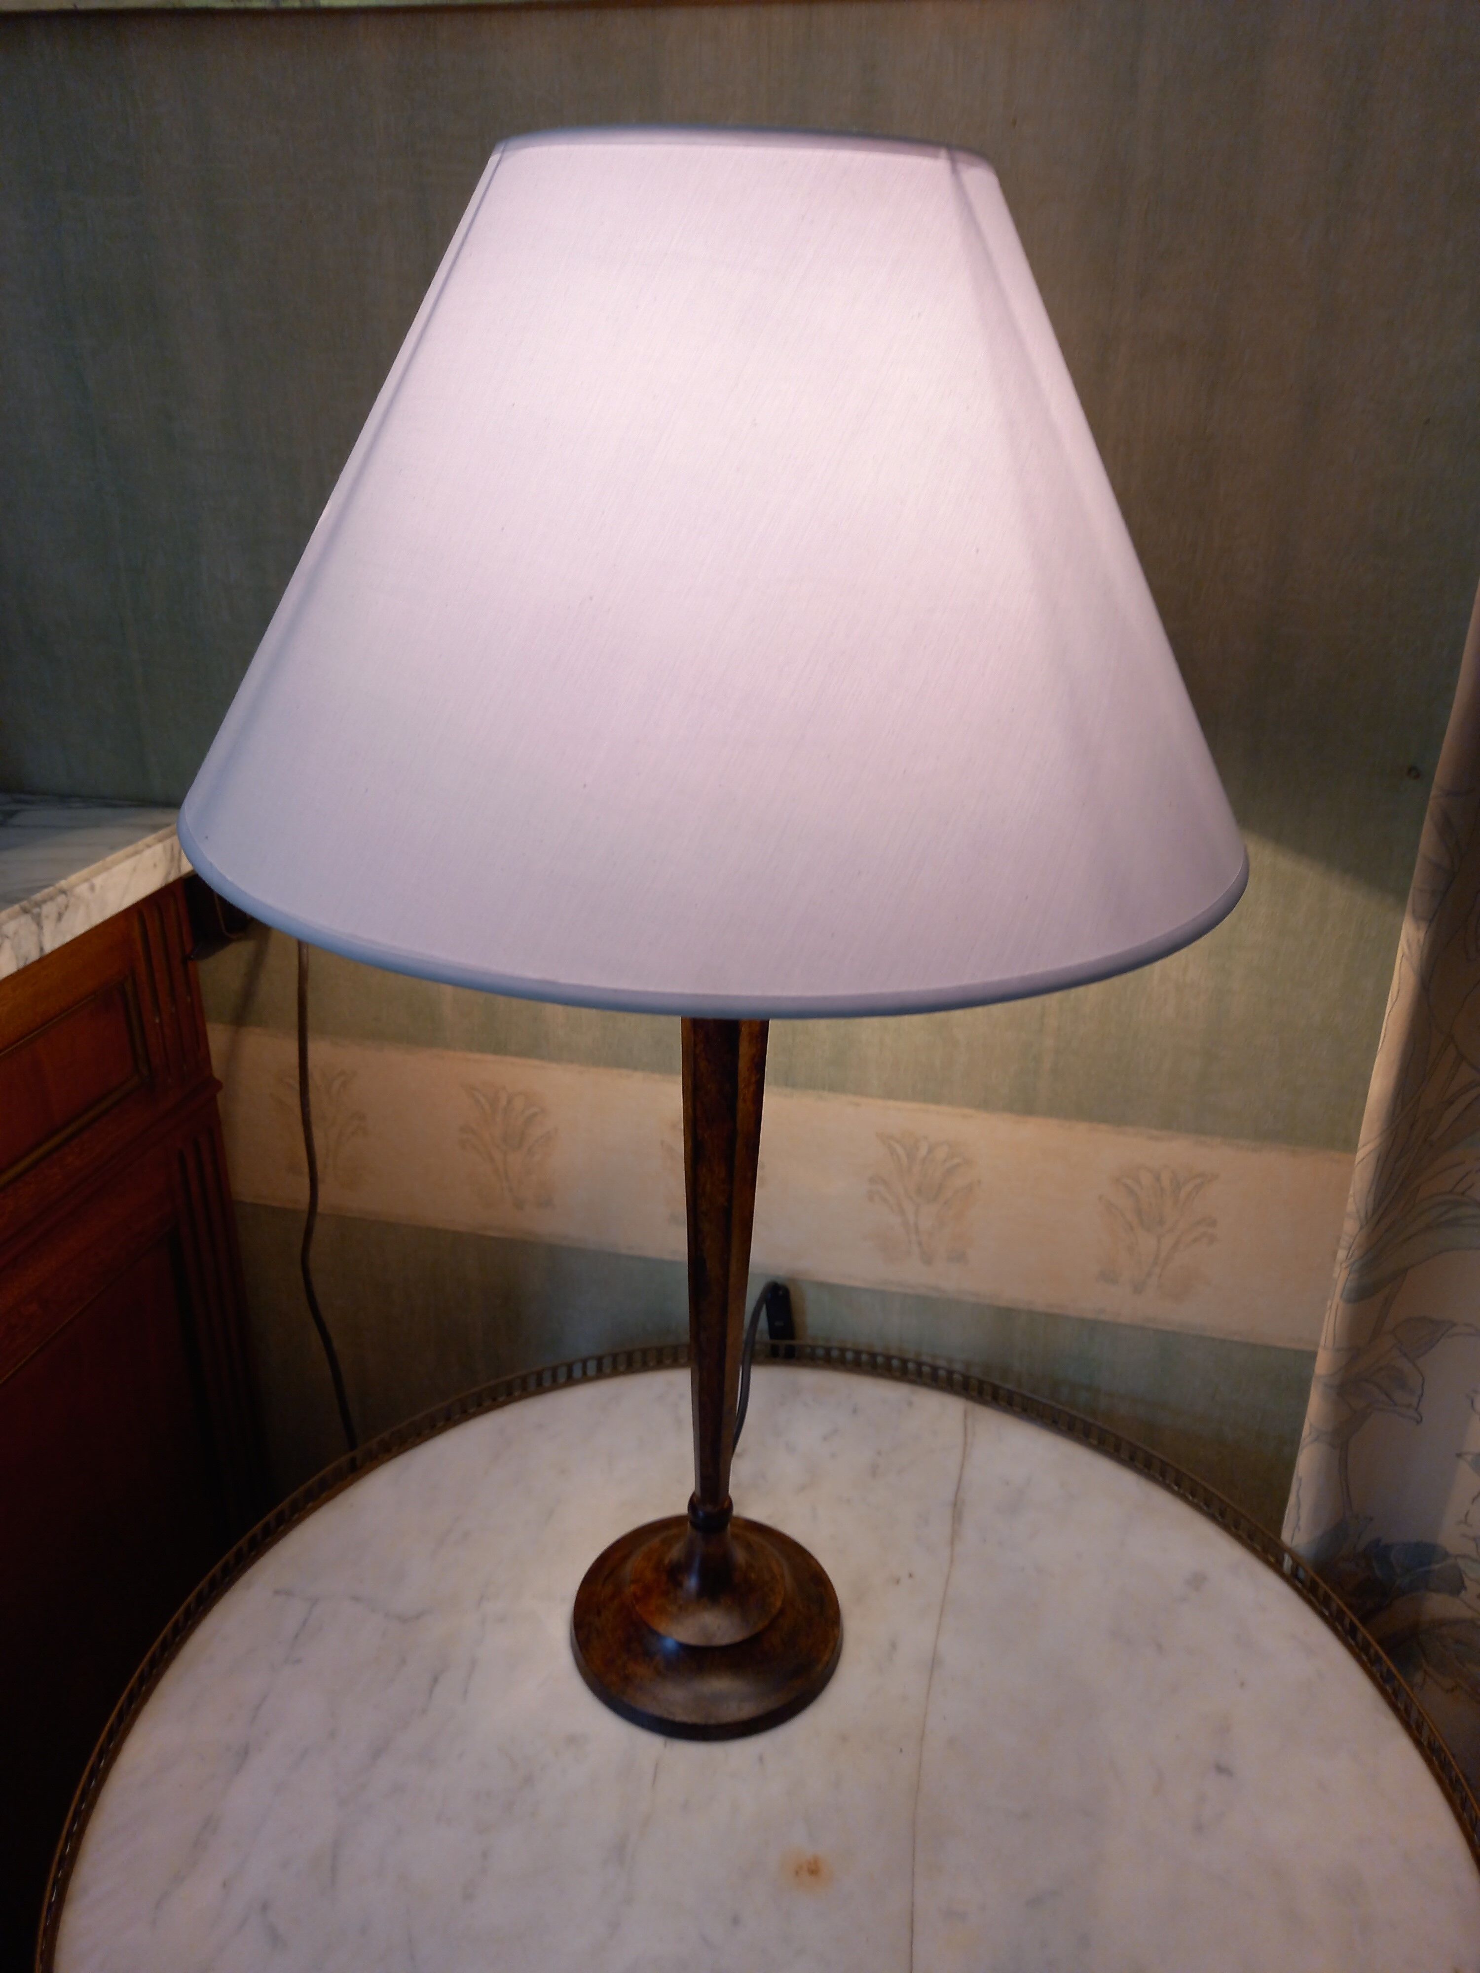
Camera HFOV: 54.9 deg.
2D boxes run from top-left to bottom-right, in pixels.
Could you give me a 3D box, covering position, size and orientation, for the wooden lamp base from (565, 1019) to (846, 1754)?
[{"bbox_3d":[-0.010,0.134,0.654,0.140,0.427,0.140,2,23,0],"label":"wooden lamp base"}]

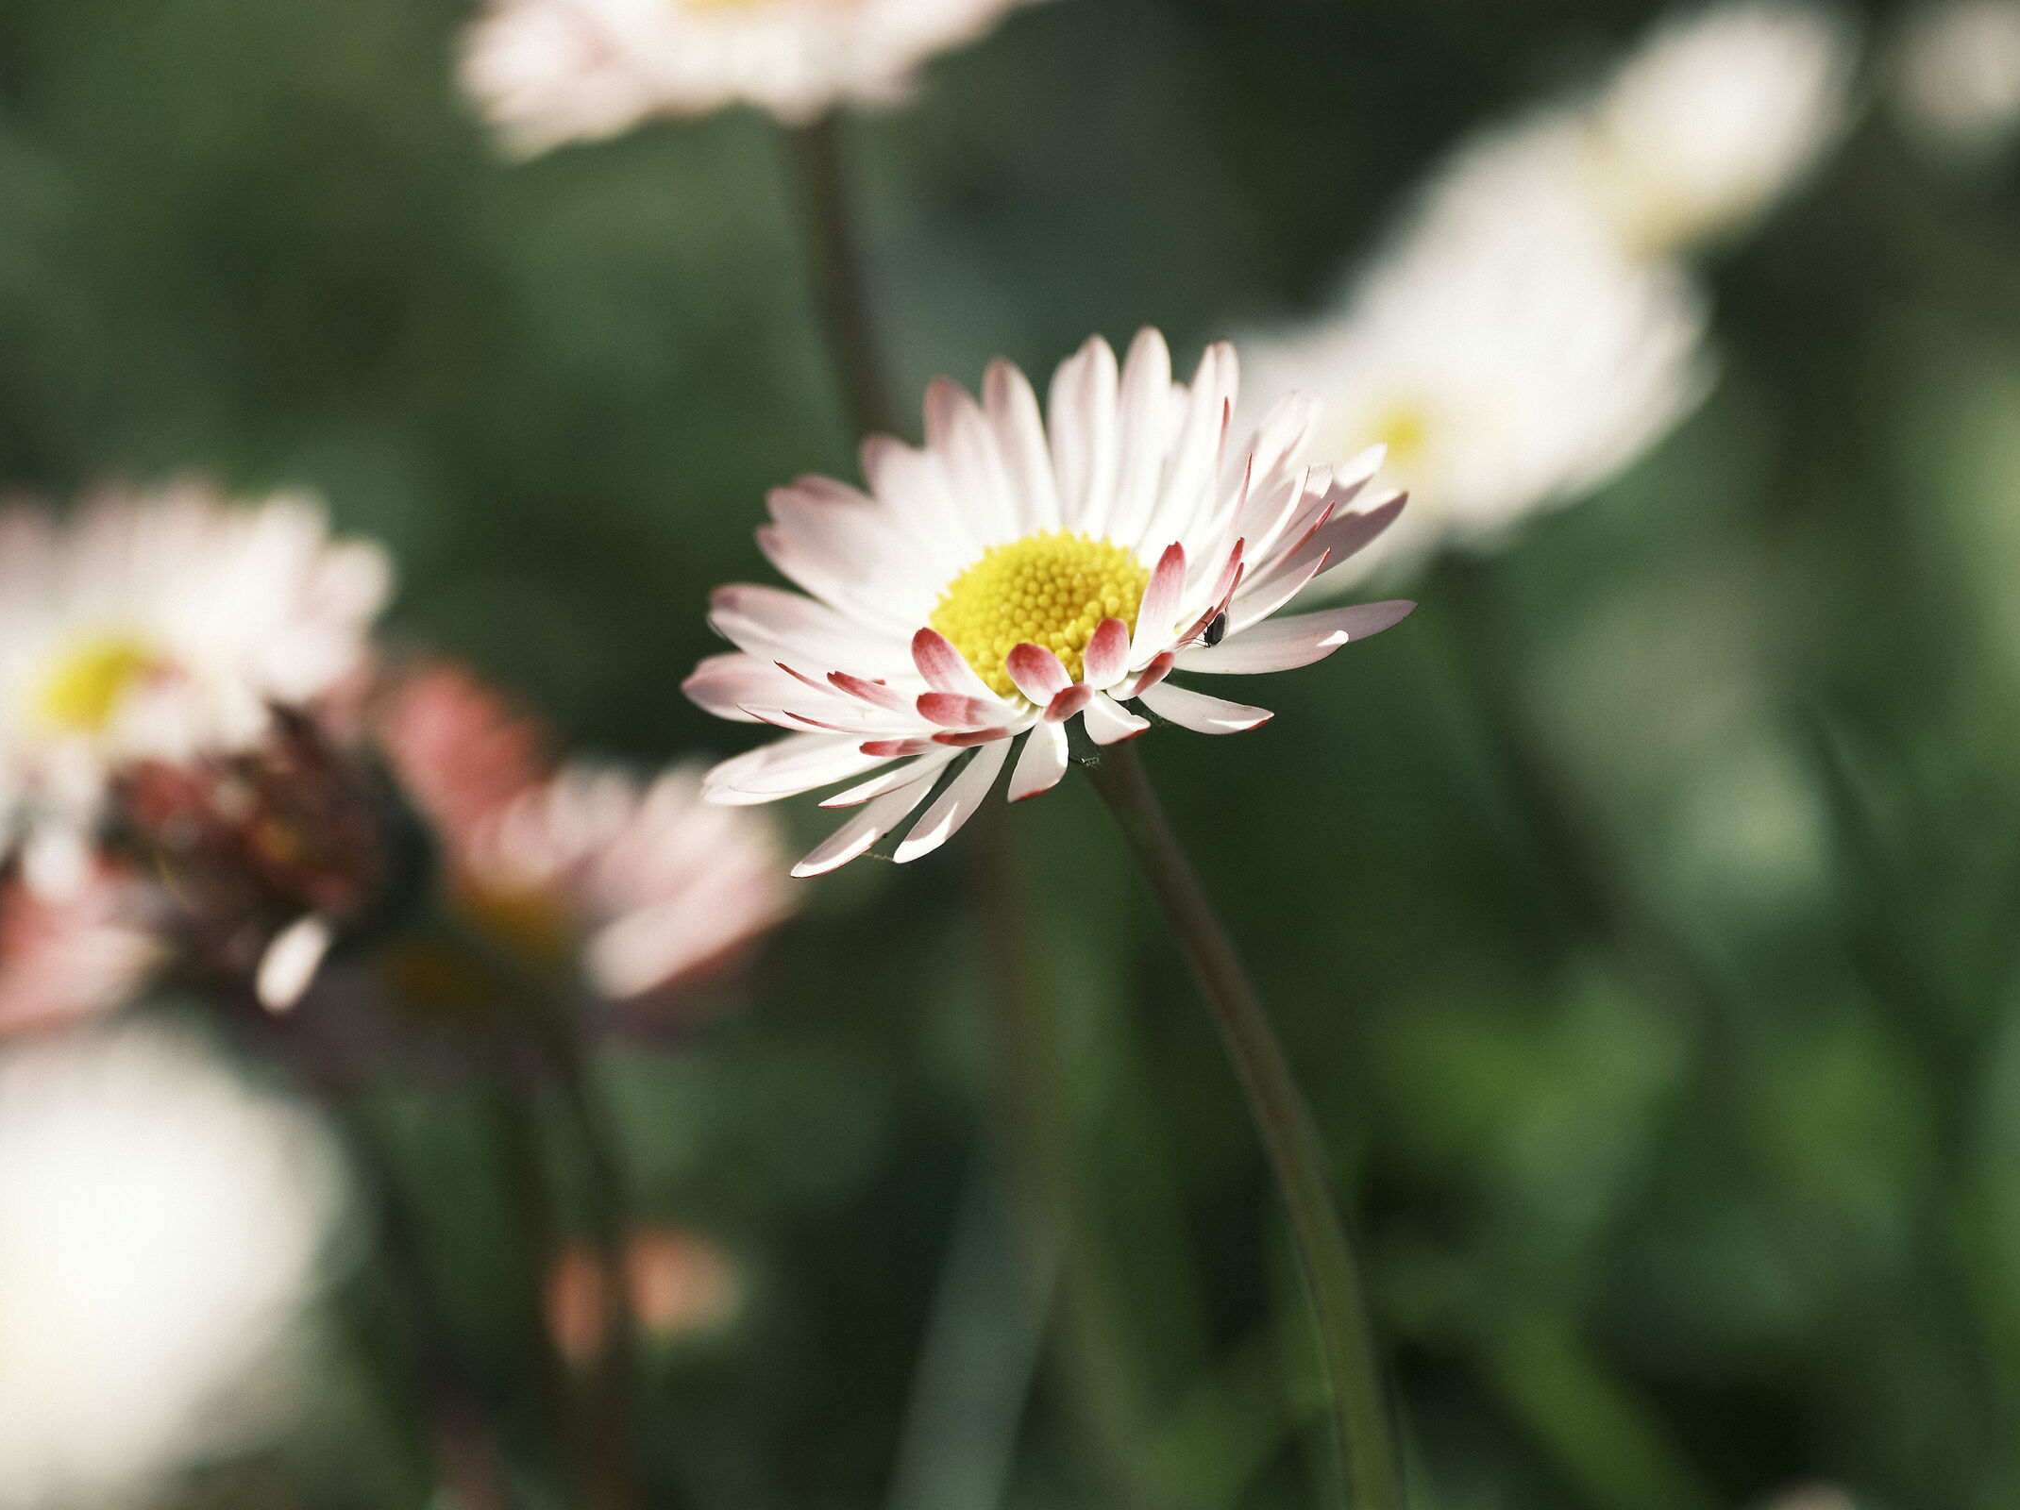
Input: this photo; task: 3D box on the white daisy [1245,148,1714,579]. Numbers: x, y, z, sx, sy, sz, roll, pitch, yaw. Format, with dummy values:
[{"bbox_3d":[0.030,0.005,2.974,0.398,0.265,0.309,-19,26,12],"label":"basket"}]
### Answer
[{"bbox_3d":[0.018,-0.015,0.960,0.019,0.007,0.019,-19,39,16],"label":"white daisy"}]

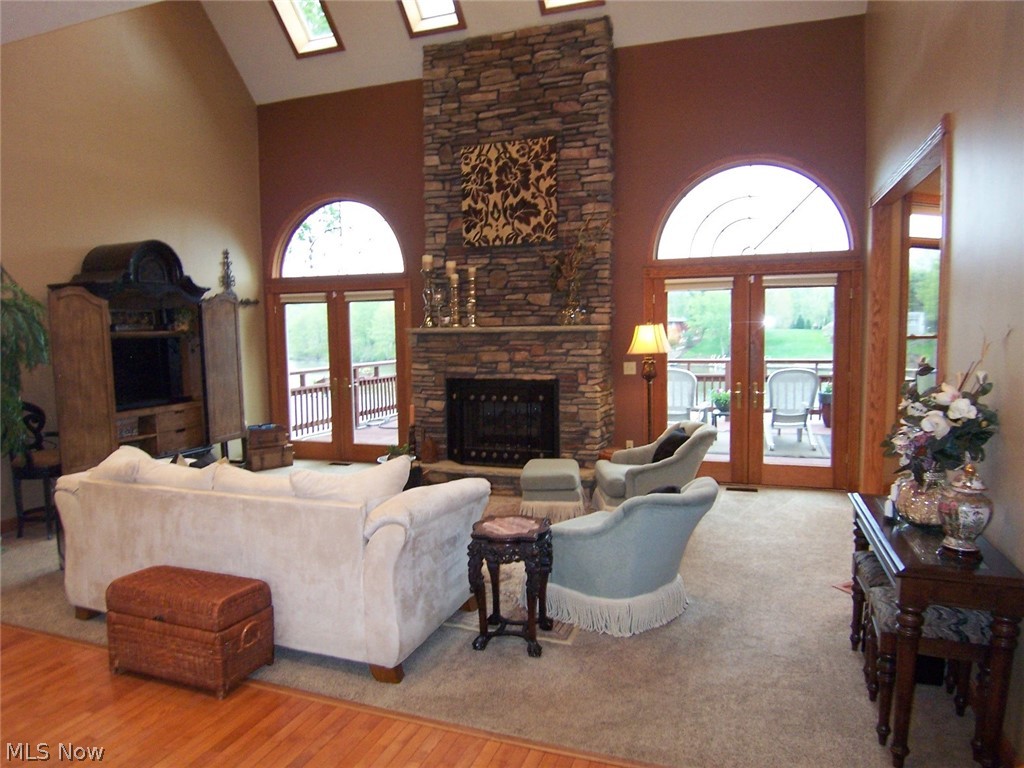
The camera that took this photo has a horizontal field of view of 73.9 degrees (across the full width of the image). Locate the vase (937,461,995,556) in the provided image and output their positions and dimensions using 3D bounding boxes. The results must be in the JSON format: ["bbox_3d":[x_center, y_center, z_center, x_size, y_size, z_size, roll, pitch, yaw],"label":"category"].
[{"bbox_3d":[1.570,0.435,2.360,0.194,0.317,0.194,1,4,20],"label":"vase"}]

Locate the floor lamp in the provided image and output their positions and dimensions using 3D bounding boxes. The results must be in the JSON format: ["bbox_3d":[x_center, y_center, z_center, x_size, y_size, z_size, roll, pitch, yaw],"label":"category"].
[{"bbox_3d":[1.323,0.208,6.598,0.405,1.600,0.405,1,5,19],"label":"floor lamp"}]

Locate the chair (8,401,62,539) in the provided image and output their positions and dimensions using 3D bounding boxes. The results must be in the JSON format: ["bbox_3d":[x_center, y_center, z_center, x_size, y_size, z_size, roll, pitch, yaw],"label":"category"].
[{"bbox_3d":[-3.781,0.660,5.376,0.470,1.060,0.440,1,5,19],"label":"chair"}]

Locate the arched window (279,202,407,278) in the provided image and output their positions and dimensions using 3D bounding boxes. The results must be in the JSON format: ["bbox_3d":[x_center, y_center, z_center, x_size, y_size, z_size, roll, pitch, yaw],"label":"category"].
[{"bbox_3d":[-2.048,-1.733,8.111,1.732,0.871,0.100,1,4,20],"label":"arched window"}]

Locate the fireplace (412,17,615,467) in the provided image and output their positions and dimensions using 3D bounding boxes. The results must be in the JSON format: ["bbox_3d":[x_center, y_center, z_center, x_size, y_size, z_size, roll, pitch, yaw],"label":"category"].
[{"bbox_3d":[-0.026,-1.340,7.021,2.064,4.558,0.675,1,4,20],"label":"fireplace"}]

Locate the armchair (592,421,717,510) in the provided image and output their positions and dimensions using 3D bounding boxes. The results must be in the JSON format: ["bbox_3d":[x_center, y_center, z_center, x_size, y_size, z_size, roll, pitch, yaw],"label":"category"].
[{"bbox_3d":[1.191,0.686,5.776,0.879,0.766,0.726,-1,4,-8],"label":"armchair"}]

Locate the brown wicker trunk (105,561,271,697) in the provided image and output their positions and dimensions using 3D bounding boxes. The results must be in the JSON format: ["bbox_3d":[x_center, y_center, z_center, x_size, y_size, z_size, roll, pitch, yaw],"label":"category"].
[{"bbox_3d":[-1.493,1.117,3.163,0.665,0.440,0.330,1,5,21],"label":"brown wicker trunk"}]

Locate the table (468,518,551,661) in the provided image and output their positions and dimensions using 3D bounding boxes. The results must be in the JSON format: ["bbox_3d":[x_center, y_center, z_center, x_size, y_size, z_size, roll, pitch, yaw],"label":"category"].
[{"bbox_3d":[0.004,1.000,3.419,0.350,0.585,0.350,0,5,15],"label":"table"}]

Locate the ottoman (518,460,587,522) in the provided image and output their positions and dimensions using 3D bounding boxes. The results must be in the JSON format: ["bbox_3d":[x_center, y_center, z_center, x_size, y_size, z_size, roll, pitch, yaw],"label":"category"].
[{"bbox_3d":[0.338,0.894,5.593,0.480,0.430,0.460,0,5,5],"label":"ottoman"}]

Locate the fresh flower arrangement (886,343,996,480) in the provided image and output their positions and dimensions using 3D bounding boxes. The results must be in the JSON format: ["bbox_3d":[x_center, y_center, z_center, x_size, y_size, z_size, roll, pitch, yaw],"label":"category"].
[{"bbox_3d":[1.729,0.112,2.764,0.370,0.550,0.400,1,5,19],"label":"fresh flower arrangement"}]

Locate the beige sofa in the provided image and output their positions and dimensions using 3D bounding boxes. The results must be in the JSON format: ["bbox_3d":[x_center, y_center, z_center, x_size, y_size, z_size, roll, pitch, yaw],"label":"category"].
[{"bbox_3d":[-1.323,0.817,3.780,2.269,0.932,0.932,1,5,22],"label":"beige sofa"}]

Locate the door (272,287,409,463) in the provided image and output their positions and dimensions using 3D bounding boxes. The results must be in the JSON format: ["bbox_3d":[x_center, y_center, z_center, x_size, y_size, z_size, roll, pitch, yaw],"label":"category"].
[{"bbox_3d":[-2.074,-0.122,8.239,1.893,2.116,0.100,1,4,20],"label":"door"}]

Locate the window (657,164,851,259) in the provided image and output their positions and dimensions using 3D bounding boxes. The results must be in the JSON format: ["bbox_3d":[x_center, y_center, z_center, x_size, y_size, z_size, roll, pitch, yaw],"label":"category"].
[{"bbox_3d":[2.283,-1.666,6.536,1.759,0.854,0.100,1,4,20],"label":"window"}]

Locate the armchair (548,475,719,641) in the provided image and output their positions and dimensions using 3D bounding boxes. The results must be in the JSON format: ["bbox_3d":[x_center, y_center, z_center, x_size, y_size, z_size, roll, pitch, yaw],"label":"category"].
[{"bbox_3d":[0.629,0.832,3.764,0.879,0.766,0.726,3,6,45],"label":"armchair"}]

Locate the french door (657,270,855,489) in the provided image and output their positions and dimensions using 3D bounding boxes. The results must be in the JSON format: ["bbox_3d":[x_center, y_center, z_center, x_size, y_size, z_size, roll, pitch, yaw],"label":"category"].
[{"bbox_3d":[2.309,-0.040,6.647,1.784,2.057,0.100,1,5,19],"label":"french door"}]

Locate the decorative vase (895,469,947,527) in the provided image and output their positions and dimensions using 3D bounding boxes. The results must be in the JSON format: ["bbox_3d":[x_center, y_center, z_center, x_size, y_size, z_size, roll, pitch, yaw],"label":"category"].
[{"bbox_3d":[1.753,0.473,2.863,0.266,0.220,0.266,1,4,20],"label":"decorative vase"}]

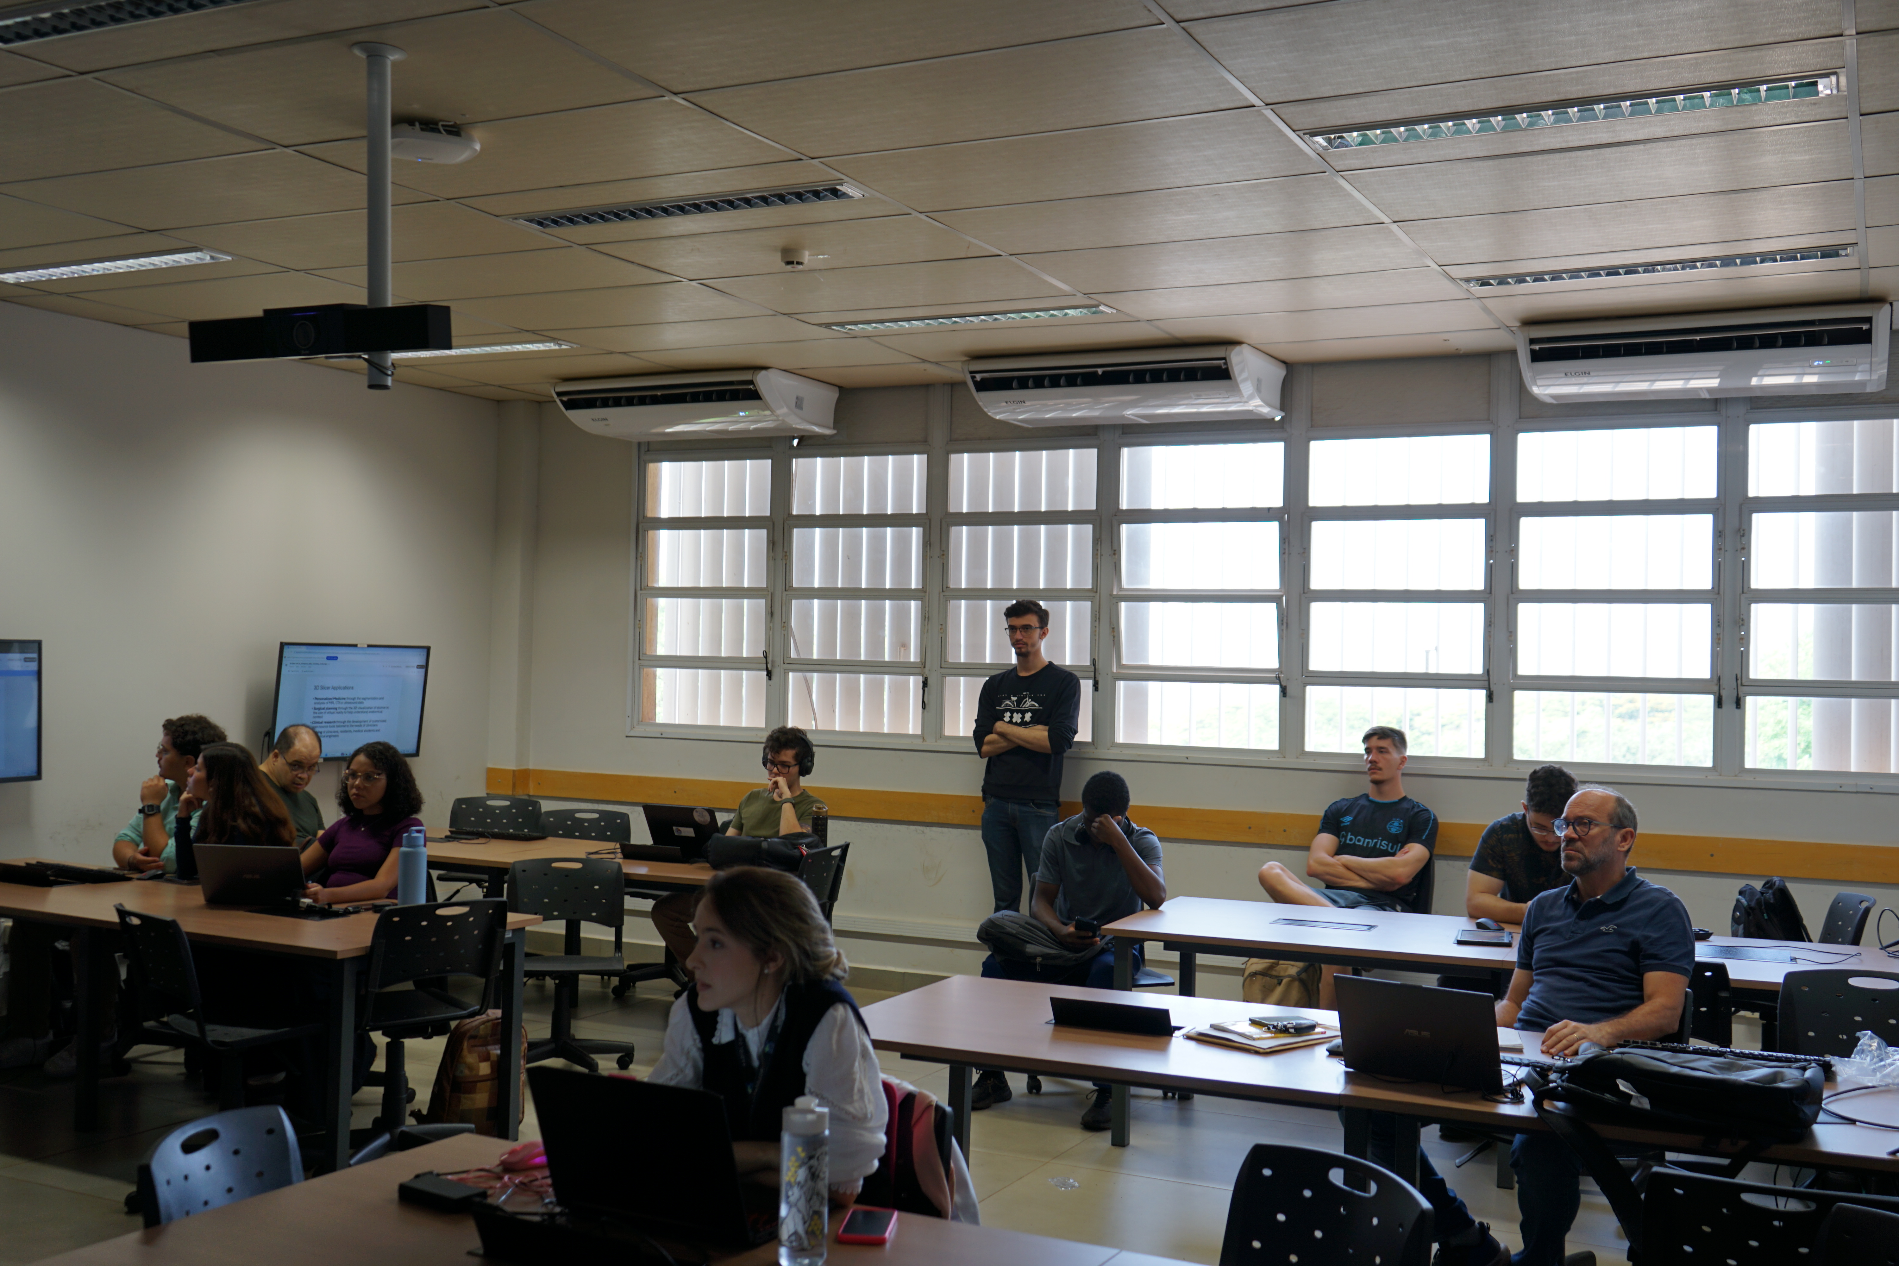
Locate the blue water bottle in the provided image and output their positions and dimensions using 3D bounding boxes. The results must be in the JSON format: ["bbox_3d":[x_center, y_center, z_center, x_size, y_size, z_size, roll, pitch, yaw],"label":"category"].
[{"bbox_3d":[-1.864,0.818,6.231,0.096,0.292,0.096,1,0,26],"label":"blue water bottle"}]

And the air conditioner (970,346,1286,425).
[{"bbox_3d":[0.775,-1.079,7.968,1.280,0.237,0.599,1,-1,27],"label":"air conditioner"}]

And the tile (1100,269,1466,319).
[{"bbox_3d":[1.168,-1.223,6.439,1.250,0.020,0.620,1,0,26],"label":"tile"}]

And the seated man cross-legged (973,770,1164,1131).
[{"bbox_3d":[0.462,1.123,6.700,0.580,1.210,0.820,1,-1,19],"label":"seated man cross-legged"}]

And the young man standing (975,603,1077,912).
[{"bbox_3d":[0.332,0.790,7.993,0.470,1.886,0.320,1,-1,22],"label":"young man standing"}]

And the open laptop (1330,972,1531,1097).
[{"bbox_3d":[1.093,0.885,4.016,0.361,0.234,0.306,1,-1,36],"label":"open laptop"}]

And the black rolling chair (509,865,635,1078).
[{"bbox_3d":[-1.503,1.293,6.938,0.570,0.785,0.590,1,-1,-6],"label":"black rolling chair"}]

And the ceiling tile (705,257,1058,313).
[{"bbox_3d":[-0.230,-1.252,6.449,1.240,0.020,0.620,1,-1,27],"label":"ceiling tile"}]

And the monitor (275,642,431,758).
[{"bbox_3d":[-2.896,0.333,8.669,0.065,0.560,0.965,5,1,26],"label":"monitor"}]

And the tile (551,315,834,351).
[{"bbox_3d":[-1.068,-1.265,7.529,1.240,0.030,0.603,1,-1,26],"label":"tile"}]

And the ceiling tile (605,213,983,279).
[{"bbox_3d":[-0.510,-1.280,5.913,1.240,0.030,0.603,1,-1,26],"label":"ceiling tile"}]

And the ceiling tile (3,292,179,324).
[{"bbox_3d":[-3.467,-1.322,7.303,0.330,0.030,0.600,1,-1,26],"label":"ceiling tile"}]

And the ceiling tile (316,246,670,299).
[{"bbox_3d":[-1.604,-1.257,6.342,1.235,0.020,0.610,1,-1,27],"label":"ceiling tile"}]

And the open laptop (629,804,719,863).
[{"bbox_3d":[-1.099,0.875,7.941,0.370,0.235,0.350,1,0,26],"label":"open laptop"}]

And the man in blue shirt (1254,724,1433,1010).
[{"bbox_3d":[1.537,1.054,6.934,0.617,1.391,0.749,1,-1,29],"label":"man in blue shirt"}]

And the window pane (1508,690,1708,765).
[{"bbox_3d":[2.657,0.381,7.195,0.754,0.284,0.030,1,-1,27],"label":"window pane"}]

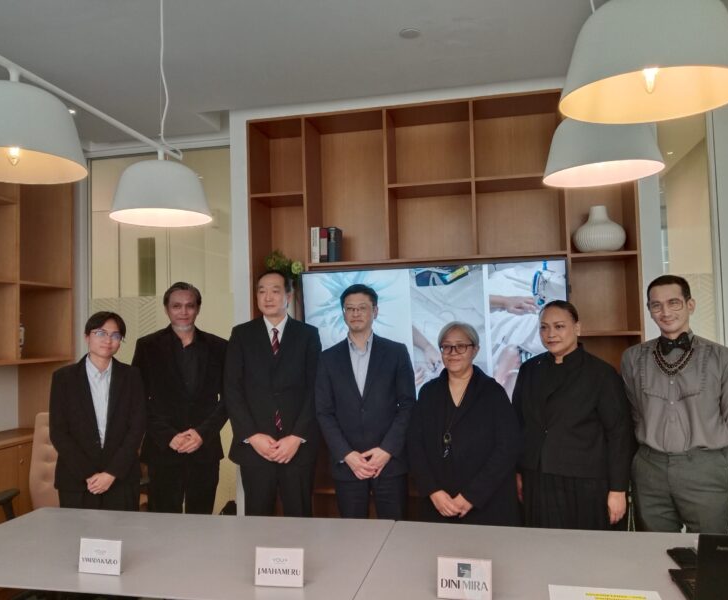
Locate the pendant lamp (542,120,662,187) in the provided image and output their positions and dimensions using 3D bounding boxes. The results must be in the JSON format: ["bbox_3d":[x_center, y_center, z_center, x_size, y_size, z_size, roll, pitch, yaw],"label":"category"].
[{"bbox_3d":[0.778,-0.517,1.978,0.365,0.223,0.365,-2,-3,0],"label":"pendant lamp"}]

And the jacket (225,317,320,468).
[{"bbox_3d":[-0.436,0.441,2.880,0.460,0.720,0.300,-2,-3,2],"label":"jacket"}]

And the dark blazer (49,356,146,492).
[{"bbox_3d":[-1.284,0.591,2.900,0.460,0.625,0.300,0,-3,-26],"label":"dark blazer"}]

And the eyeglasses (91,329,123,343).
[{"bbox_3d":[-1.229,0.165,2.840,0.142,0.045,0.140,8,3,-30],"label":"eyeglasses"}]

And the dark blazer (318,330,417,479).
[{"bbox_3d":[0.002,0.515,2.880,0.480,0.665,0.310,-2,-3,3],"label":"dark blazer"}]

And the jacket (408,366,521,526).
[{"bbox_3d":[0.426,0.637,2.550,0.470,0.710,0.320,-3,-3,16],"label":"jacket"}]

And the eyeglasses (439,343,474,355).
[{"bbox_3d":[0.404,0.206,2.563,0.134,0.043,0.140,-4,-3,25],"label":"eyeglasses"}]

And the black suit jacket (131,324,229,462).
[{"bbox_3d":[-0.910,0.471,2.980,0.475,0.670,0.310,0,-3,-21],"label":"black suit jacket"}]

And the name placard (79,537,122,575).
[{"bbox_3d":[-0.843,0.826,1.943,0.150,0.104,0.037,-2,-3,13],"label":"name placard"}]

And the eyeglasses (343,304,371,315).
[{"bbox_3d":[-0.014,0.045,2.797,0.138,0.042,0.140,-6,-4,17],"label":"eyeglasses"}]

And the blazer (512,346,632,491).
[{"bbox_3d":[0.902,0.502,2.600,0.500,0.605,0.330,-3,-3,29],"label":"blazer"}]

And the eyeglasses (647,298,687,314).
[{"bbox_3d":[1.214,0.022,2.385,0.137,0.043,0.140,-9,-6,38],"label":"eyeglasses"}]

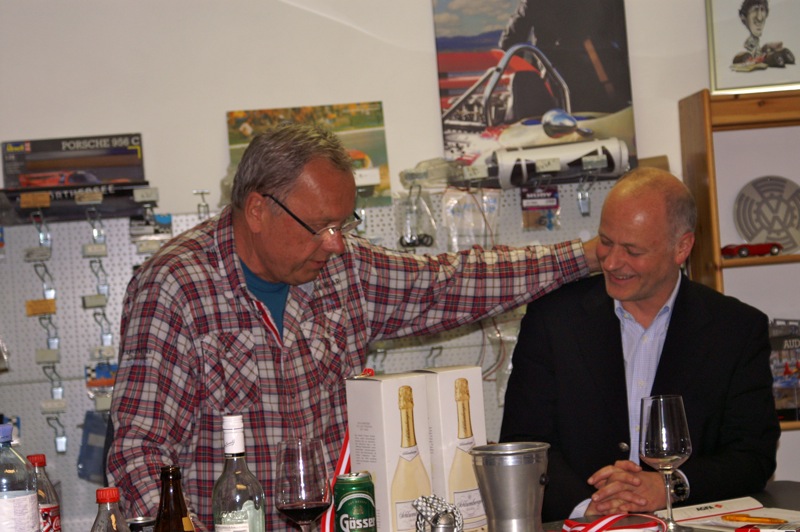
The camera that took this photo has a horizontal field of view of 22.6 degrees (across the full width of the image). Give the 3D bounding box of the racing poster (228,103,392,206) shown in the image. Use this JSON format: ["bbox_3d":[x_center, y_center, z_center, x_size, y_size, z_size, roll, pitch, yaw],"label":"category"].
[{"bbox_3d":[-0.232,-0.275,5.120,0.405,0.268,0.010,-4,2,-6],"label":"racing poster"}]

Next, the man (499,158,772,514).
[{"bbox_3d":[0.455,0.488,3.690,0.560,1.340,0.740,-4,2,10],"label":"man"}]

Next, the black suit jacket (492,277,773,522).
[{"bbox_3d":[0.462,0.350,3.773,0.540,0.660,0.420,-4,2,10],"label":"black suit jacket"}]

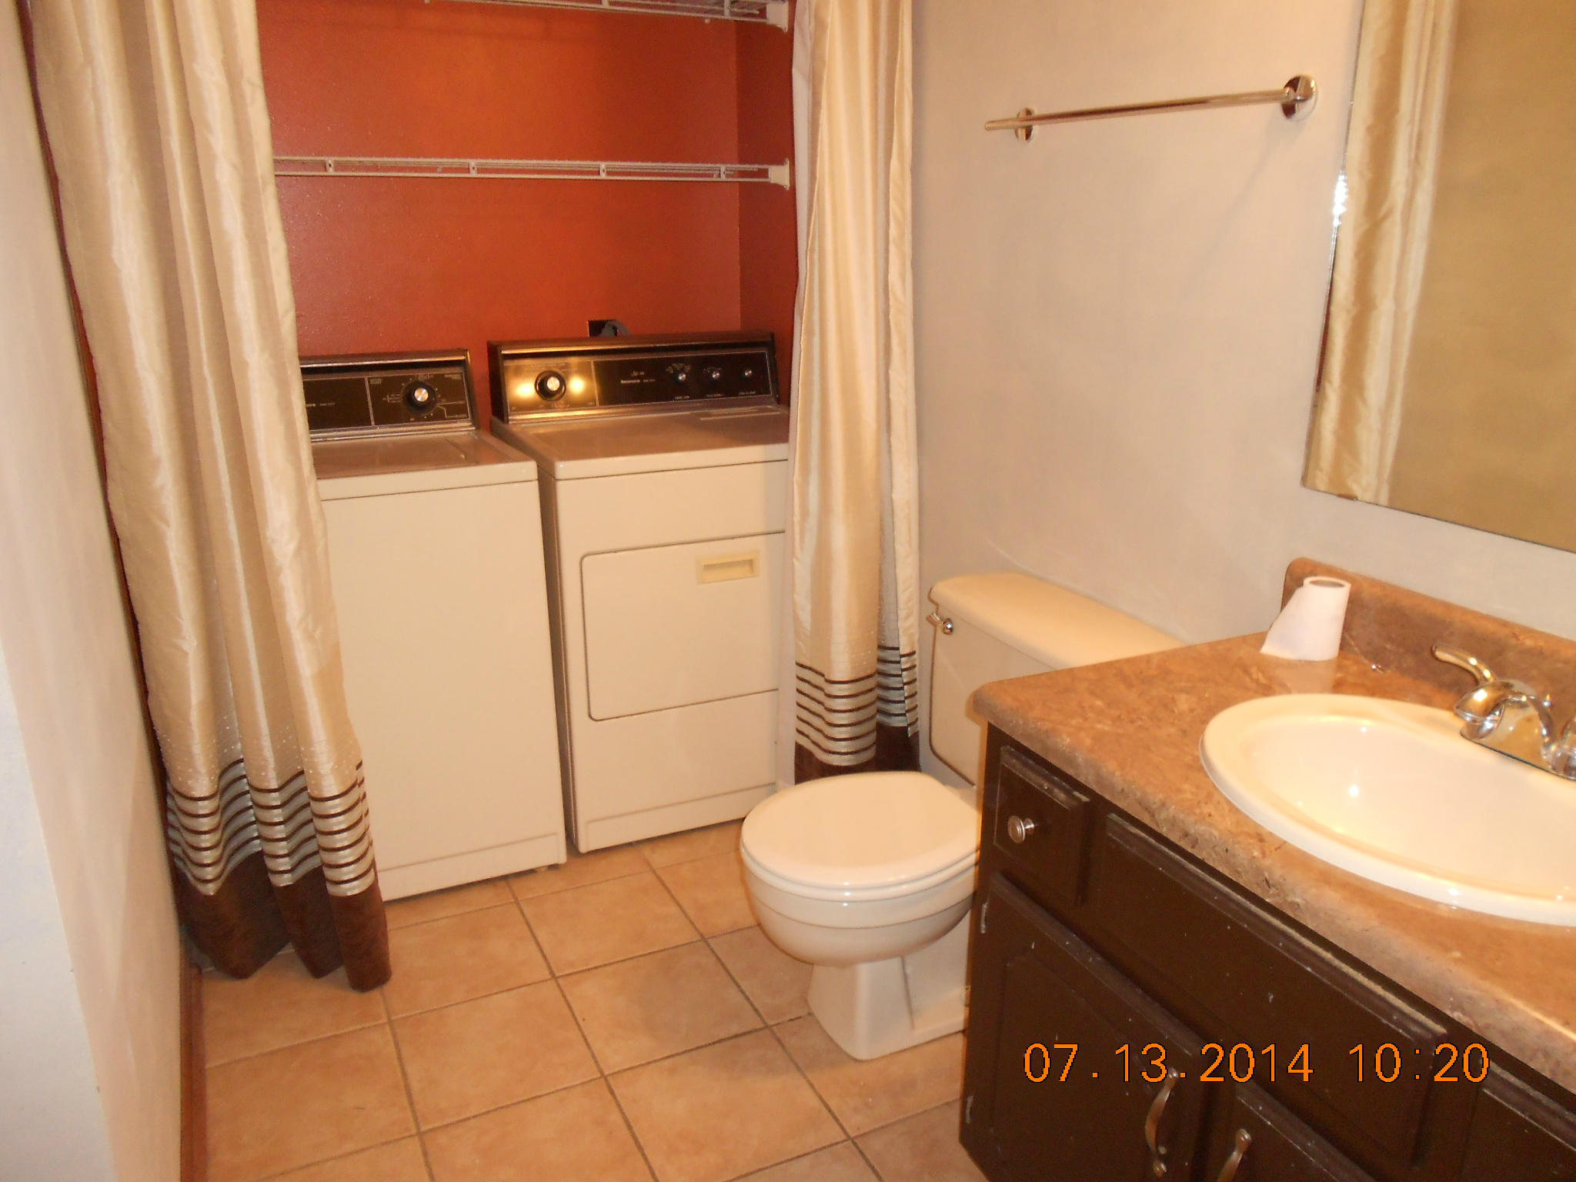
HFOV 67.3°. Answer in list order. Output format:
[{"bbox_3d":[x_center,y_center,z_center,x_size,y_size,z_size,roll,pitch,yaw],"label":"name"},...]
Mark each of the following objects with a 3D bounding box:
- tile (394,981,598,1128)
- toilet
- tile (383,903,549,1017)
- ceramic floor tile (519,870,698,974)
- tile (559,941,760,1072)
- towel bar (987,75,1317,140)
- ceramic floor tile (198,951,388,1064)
[{"bbox_3d":[-0.508,0.795,2.048,0.297,0.010,0.297,-8,19,-25],"label":"tile"},{"bbox_3d":[0.252,0.415,2.074,0.707,0.713,0.519,-8,19,-25],"label":"toilet"},{"bbox_3d":[-0.640,0.715,2.308,0.297,0.010,0.297,-8,19,-25],"label":"tile"},{"bbox_3d":[-0.369,0.679,2.435,0.297,0.010,0.297,-8,19,-25],"label":"ceramic floor tile"},{"bbox_3d":[-0.236,0.758,2.175,0.297,0.010,0.297,-8,19,-25],"label":"tile"},{"bbox_3d":[0.545,-0.770,1.906,0.065,0.058,0.711,-8,19,-25],"label":"towel bar"},{"bbox_3d":[-0.912,0.752,2.180,0.297,0.010,0.297,-8,19,-25],"label":"ceramic floor tile"}]

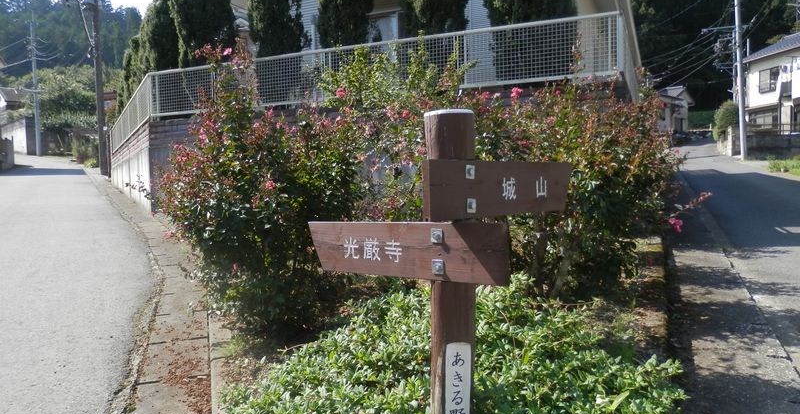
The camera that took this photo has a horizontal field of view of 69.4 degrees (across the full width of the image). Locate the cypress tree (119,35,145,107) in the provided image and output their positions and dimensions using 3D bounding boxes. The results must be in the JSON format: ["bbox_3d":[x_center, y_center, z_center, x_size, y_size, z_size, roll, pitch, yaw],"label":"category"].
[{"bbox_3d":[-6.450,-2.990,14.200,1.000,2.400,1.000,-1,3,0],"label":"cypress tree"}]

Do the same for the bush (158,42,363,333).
[{"bbox_3d":[-0.810,-0.125,3.350,1.180,1.620,1.100,-1,3,0],"label":"bush"}]

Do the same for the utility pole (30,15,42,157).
[{"bbox_3d":[-24.250,-7.900,38.500,0.360,9.100,0.360,-1,3,0],"label":"utility pole"}]

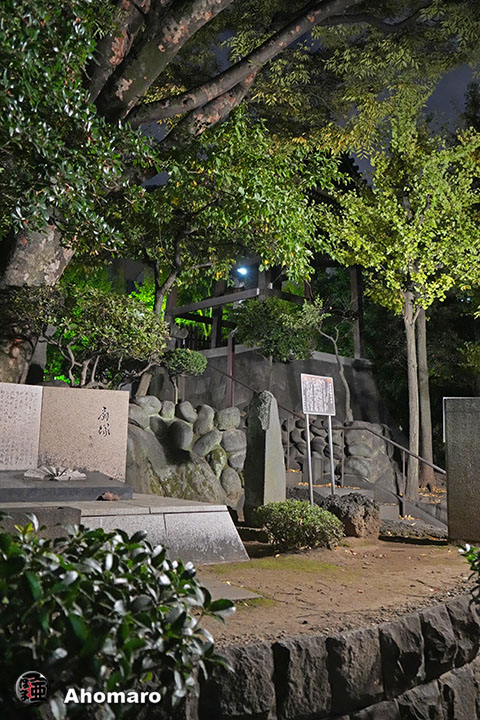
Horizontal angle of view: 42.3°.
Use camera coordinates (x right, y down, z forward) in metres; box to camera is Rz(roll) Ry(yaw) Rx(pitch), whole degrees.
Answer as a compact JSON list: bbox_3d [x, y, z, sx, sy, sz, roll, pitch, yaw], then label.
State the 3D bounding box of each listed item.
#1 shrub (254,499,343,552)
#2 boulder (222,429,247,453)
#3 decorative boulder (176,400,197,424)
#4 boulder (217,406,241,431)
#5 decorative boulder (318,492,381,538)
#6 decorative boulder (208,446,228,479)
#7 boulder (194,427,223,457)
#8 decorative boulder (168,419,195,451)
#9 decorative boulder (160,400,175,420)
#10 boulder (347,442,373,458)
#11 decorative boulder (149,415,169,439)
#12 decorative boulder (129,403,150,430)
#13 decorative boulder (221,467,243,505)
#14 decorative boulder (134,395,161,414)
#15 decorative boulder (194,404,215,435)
[{"bbox_3d":[0.625,1.708,6.400,0.900,0.500,0.800,0,-7,0],"label":"shrub"},{"bbox_3d":[-0.070,1.026,7.900,0.306,0.306,0.280,1,-8,-6],"label":"boulder"},{"bbox_3d":[-0.690,0.677,8.000,0.258,0.310,0.260,1,-8,-6],"label":"decorative boulder"},{"bbox_3d":[-0.151,0.769,8.150,0.310,0.310,0.280,0,-7,0],"label":"boulder"},{"bbox_3d":[1.234,1.768,7.050,0.700,0.500,0.580,0,-7,0],"label":"decorative boulder"},{"bbox_3d":[-0.276,1.301,7.950,0.250,0.420,0.250,0,-7,0],"label":"decorative boulder"},{"bbox_3d":[-0.394,1.031,7.750,0.350,0.350,0.300,1,-8,-6],"label":"boulder"},{"bbox_3d":[-0.731,0.931,7.750,0.320,0.390,0.300,0,-7,0],"label":"decorative boulder"},{"bbox_3d":[-0.935,0.652,8.000,0.181,0.258,0.200,1,-8,-6],"label":"decorative boulder"},{"bbox_3d":[1.788,1.343,9.200,0.356,0.237,0.280,1,-8,-6],"label":"boulder"},{"bbox_3d":[-1.038,0.847,7.900,0.260,0.300,0.260,0,-7,0],"label":"decorative boulder"},{"bbox_3d":[-1.281,0.720,7.900,0.280,0.357,0.280,1,-8,-6],"label":"decorative boulder"},{"bbox_3d":[-0.108,1.589,7.850,0.270,0.460,0.270,0,-7,0],"label":"decorative boulder"},{"bbox_3d":[-1.194,0.574,8.000,0.380,0.270,0.300,0,-7,0],"label":"decorative boulder"},{"bbox_3d":[-0.452,0.758,7.900,0.255,0.382,0.270,1,-8,-6],"label":"decorative boulder"}]

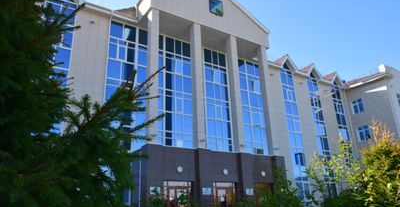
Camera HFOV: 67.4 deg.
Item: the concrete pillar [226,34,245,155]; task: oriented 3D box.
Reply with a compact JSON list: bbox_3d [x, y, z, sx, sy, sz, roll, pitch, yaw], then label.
[{"bbox_3d":[2.884,-0.945,24.331,0.613,10.030,0.613,11,-23,-32],"label":"concrete pillar"}]

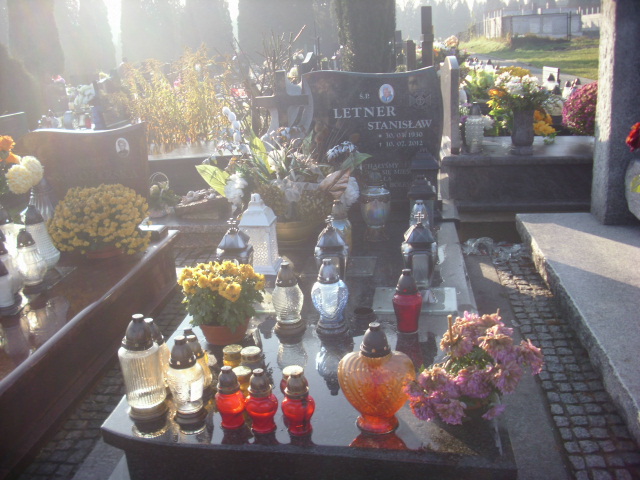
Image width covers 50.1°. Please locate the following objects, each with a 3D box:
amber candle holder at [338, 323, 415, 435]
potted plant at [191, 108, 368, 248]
[{"bbox_3d":[0.150,0.363,1.808,0.198,0.298,0.118,-1,17,7],"label":"amber candle holder"},{"bbox_3d":[-0.167,-0.320,3.355,0.800,0.640,0.550,-1,16,8],"label":"potted plant"}]

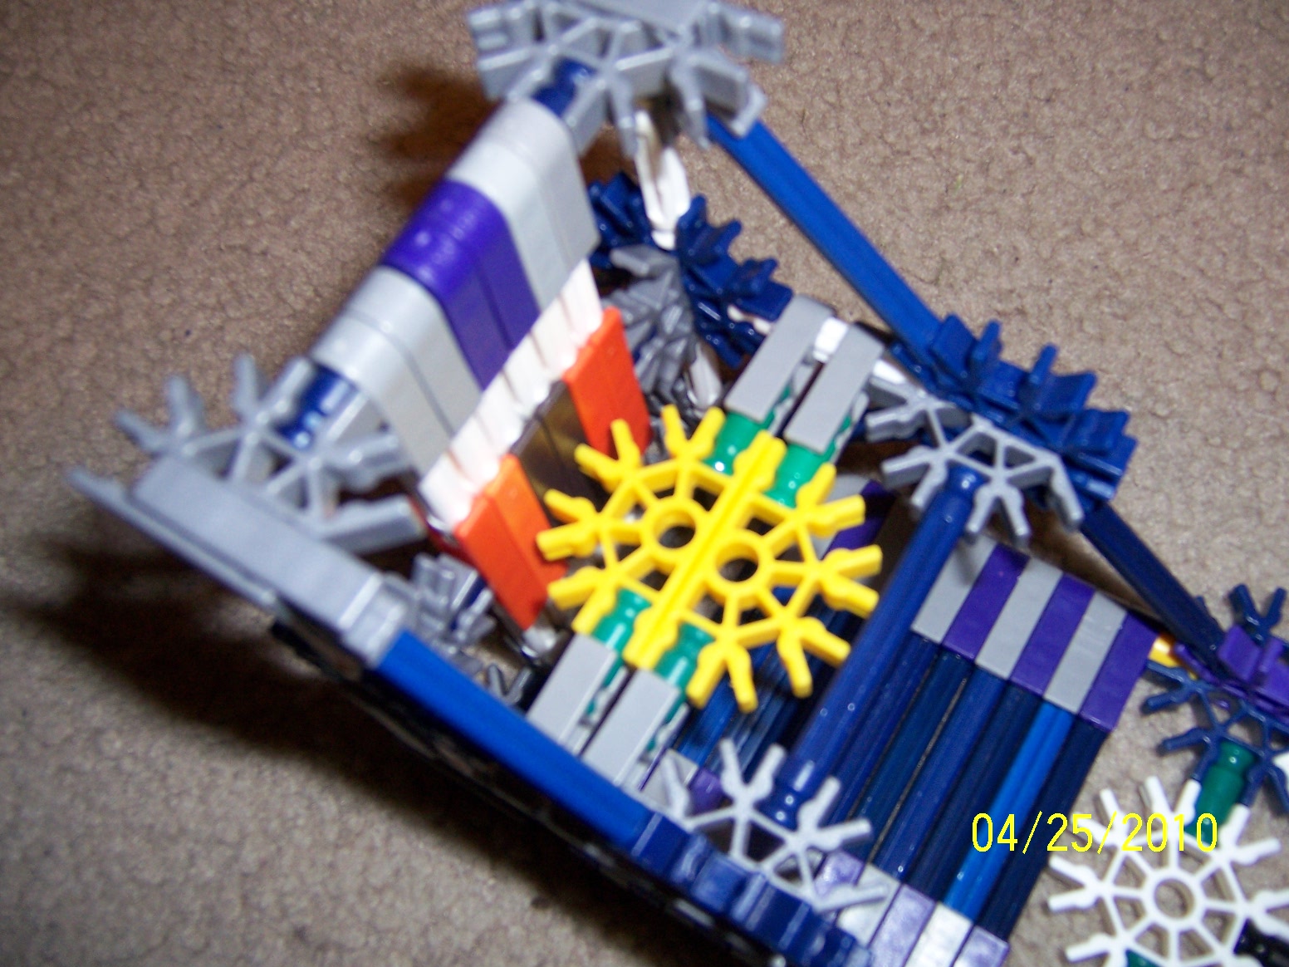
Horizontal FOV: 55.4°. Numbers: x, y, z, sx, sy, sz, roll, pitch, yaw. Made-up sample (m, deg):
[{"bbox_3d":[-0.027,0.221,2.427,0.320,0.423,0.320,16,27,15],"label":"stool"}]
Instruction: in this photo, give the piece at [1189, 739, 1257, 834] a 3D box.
[{"bbox_3d":[0.094,0.052,0.204,0.006,0.006,0.017,27,72,19],"label":"piece"}]

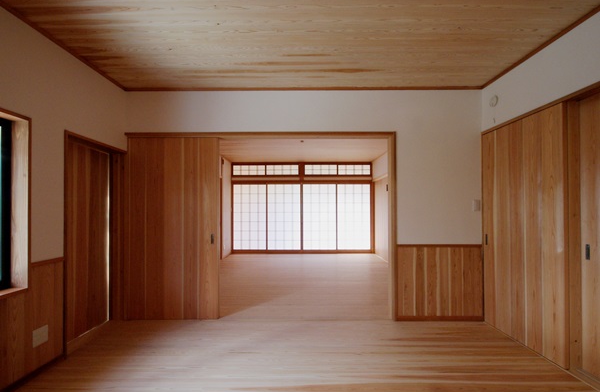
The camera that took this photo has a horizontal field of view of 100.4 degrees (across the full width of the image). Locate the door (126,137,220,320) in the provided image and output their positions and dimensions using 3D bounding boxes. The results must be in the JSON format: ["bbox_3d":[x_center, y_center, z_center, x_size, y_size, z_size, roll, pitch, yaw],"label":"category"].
[{"bbox_3d":[-1.366,0.350,2.690,1.010,1.980,0.040,0,-1,1],"label":"door"}]

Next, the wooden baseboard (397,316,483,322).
[{"bbox_3d":[1.510,1.335,2.690,0.930,0.060,0.020,0,-1,1],"label":"wooden baseboard"}]

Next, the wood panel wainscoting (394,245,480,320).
[{"bbox_3d":[1.510,0.935,2.690,0.930,0.820,0.030,0,-1,1],"label":"wood panel wainscoting"}]

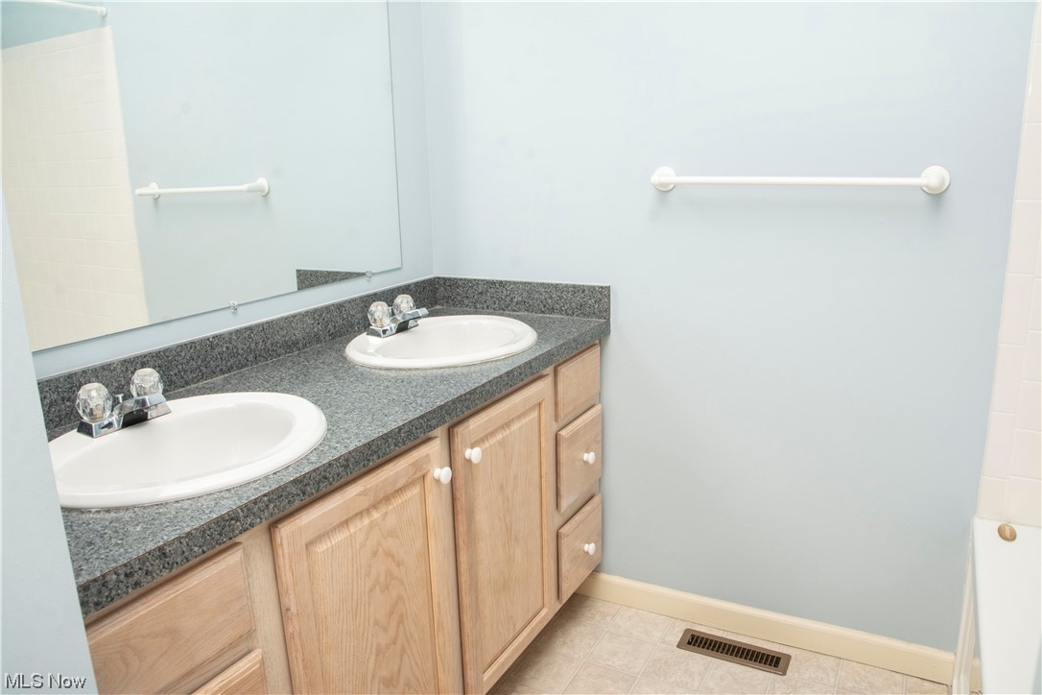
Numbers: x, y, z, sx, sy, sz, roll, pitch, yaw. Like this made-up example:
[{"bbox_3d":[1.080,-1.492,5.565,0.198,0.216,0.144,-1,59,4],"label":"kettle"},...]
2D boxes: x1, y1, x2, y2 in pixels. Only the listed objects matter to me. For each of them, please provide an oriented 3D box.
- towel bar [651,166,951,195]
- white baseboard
[{"bbox_3d":[0.620,-0.390,1.683,0.665,0.061,0.075,7,16,26],"label":"towel bar"},{"bbox_3d":[0.612,0.759,2.023,1.033,0.080,0.016,5,15,26],"label":"white baseboard"}]

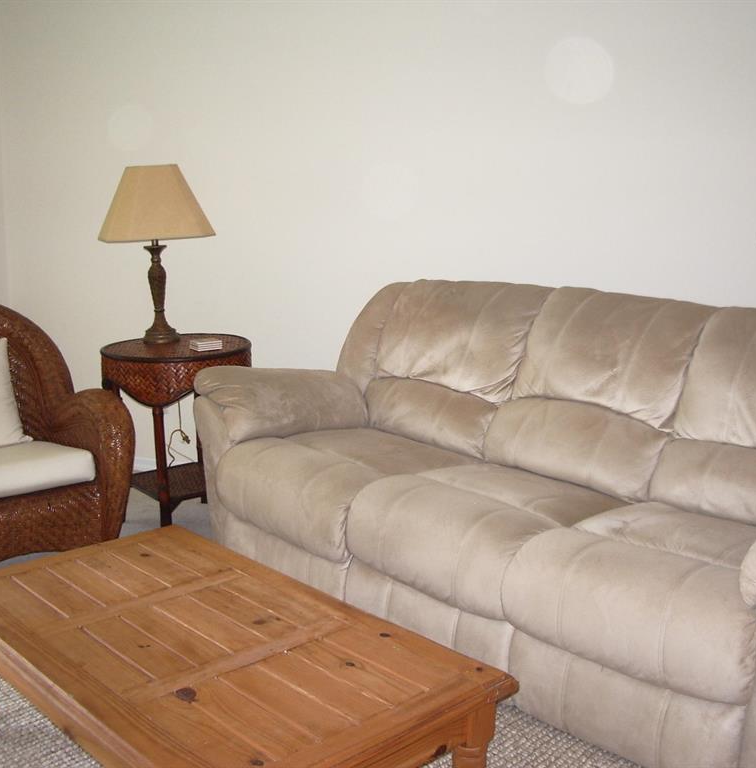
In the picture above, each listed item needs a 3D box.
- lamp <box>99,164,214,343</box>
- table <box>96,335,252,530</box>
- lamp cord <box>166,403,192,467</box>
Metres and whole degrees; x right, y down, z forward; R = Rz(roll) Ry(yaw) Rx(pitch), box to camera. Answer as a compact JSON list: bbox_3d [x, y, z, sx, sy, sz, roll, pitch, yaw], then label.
[{"bbox_3d":[-0.837,-0.492,3.914,0.400,0.665,0.400,-6,13,-23],"label":"lamp"},{"bbox_3d":[-0.739,0.193,3.915,0.555,0.680,0.555,-1,12,0],"label":"table"},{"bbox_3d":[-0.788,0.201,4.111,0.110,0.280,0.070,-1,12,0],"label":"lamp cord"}]

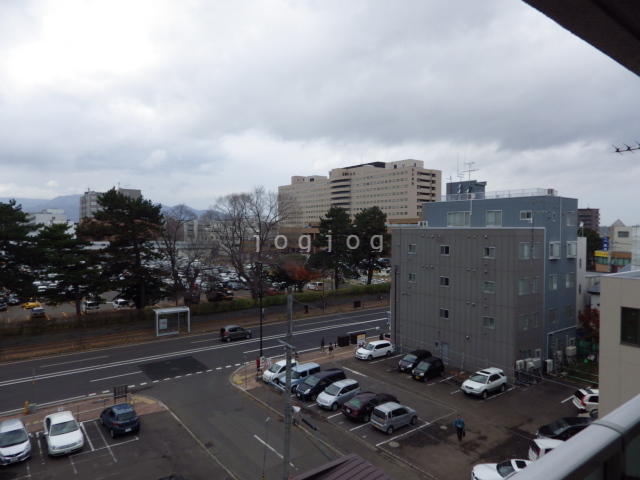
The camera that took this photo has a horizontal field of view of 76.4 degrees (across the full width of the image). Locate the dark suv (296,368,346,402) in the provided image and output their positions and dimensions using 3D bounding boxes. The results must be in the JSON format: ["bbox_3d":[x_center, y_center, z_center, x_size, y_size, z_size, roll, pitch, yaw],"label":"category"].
[{"bbox_3d":[0.131,11.967,33.616,4.350,1.660,1.740,0,1,-36],"label":"dark suv"}]

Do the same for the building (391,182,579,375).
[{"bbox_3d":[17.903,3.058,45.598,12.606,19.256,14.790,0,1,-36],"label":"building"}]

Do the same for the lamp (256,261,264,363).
[{"bbox_3d":[-5.982,7.366,40.893,0.350,10.300,1.000,-1,2,-39],"label":"lamp"}]

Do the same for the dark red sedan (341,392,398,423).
[{"bbox_3d":[3.906,12.098,30.333,4.600,1.430,1.730,-1,2,-36],"label":"dark red sedan"}]

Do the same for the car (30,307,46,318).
[{"bbox_3d":[-43.052,11.083,62.200,1.700,1.500,4.100,-1,2,-39],"label":"car"}]

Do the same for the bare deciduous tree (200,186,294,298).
[{"bbox_3d":[-14.095,0.765,81.879,18.300,23.107,15.500,0,1,-10],"label":"bare deciduous tree"}]

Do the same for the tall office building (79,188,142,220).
[{"bbox_3d":[-133.667,-11.811,260.878,28.763,39.386,30.000,0,1,-36],"label":"tall office building"}]

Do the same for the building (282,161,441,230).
[{"bbox_3d":[19.374,-19.188,289.811,26.000,52.000,139.000,-1,2,-39],"label":"building"}]

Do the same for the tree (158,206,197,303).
[{"bbox_3d":[-24.615,2.829,70.500,6.600,17.800,6.600,-1,2,-39],"label":"tree"}]

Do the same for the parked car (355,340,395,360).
[{"bbox_3d":[6.097,11.743,44.475,4.400,1.500,1.700,-1,2,-36],"label":"parked car"}]

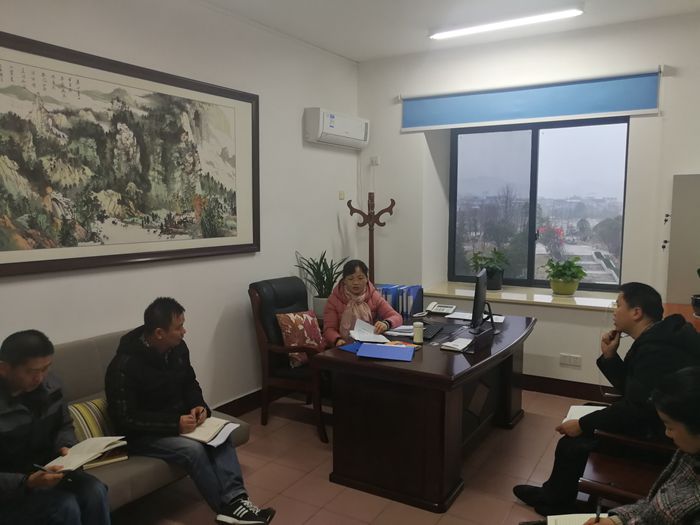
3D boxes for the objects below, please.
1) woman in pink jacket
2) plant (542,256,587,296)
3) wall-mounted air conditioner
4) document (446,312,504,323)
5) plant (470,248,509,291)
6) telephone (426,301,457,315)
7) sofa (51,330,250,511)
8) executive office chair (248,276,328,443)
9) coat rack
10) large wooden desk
[{"bbox_3d":[0.086,0.620,3.783,0.580,1.270,0.750,-2,6,-20],"label":"woman in pink jacket"},{"bbox_3d":[2.021,0.112,5.098,0.380,0.370,0.360,4,7,31],"label":"plant"},{"bbox_3d":[-0.105,-1.213,5.037,0.200,0.285,0.830,4,7,32],"label":"wall-mounted air conditioner"},{"bbox_3d":[1.013,0.426,4.348,0.430,0.015,0.270,4,7,31],"label":"document"},{"bbox_3d":[1.412,0.071,5.528,0.380,0.420,0.370,4,7,32],"label":"plant"},{"bbox_3d":[0.748,0.364,4.463,0.200,0.090,0.210,4,7,32],"label":"telephone"},{"bbox_3d":[-1.362,0.937,2.607,0.800,0.900,1.750,4,7,31],"label":"sofa"},{"bbox_3d":[-0.304,0.678,4.181,0.720,1.080,0.610,4,7,31],"label":"executive office chair"},{"bbox_3d":[0.194,0.213,5.321,0.470,1.770,0.470,0,6,0],"label":"coat rack"},{"bbox_3d":[0.655,0.876,3.732,0.900,0.775,1.820,4,7,32],"label":"large wooden desk"}]

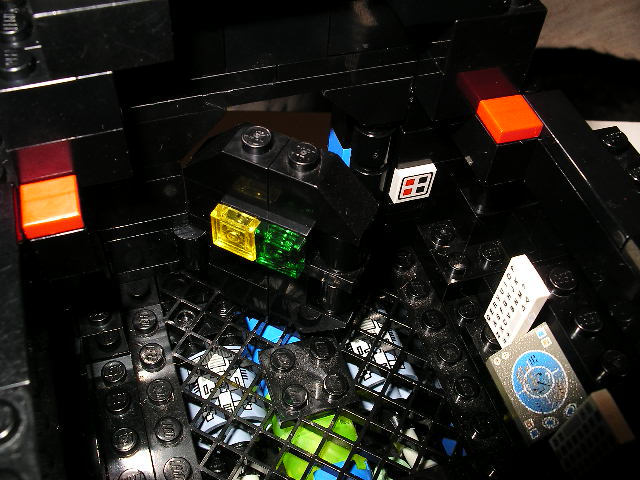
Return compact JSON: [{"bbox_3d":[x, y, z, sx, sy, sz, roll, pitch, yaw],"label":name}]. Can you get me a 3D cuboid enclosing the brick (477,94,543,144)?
[{"bbox_3d":[0.033,-0.021,0.118,0.008,0.003,0.008,-13,54,-14],"label":"brick"}]

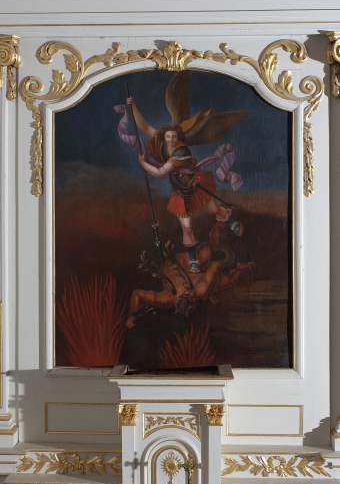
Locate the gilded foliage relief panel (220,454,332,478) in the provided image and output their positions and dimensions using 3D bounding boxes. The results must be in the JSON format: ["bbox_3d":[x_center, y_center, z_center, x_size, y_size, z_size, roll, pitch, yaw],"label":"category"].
[{"bbox_3d":[0.737,1.560,5.138,0.771,0.170,0.040,0,0,2],"label":"gilded foliage relief panel"}]

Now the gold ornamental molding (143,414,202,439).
[{"bbox_3d":[0.013,1.268,5.090,0.398,0.186,0.030,0,0,1],"label":"gold ornamental molding"}]

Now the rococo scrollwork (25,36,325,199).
[{"bbox_3d":[0.015,-0.893,5.350,2.176,1.142,0.110,0,0,2],"label":"rococo scrollwork"}]

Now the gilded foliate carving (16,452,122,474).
[{"bbox_3d":[-0.708,1.562,5.201,0.745,0.155,0.040,0,0,2],"label":"gilded foliate carving"}]

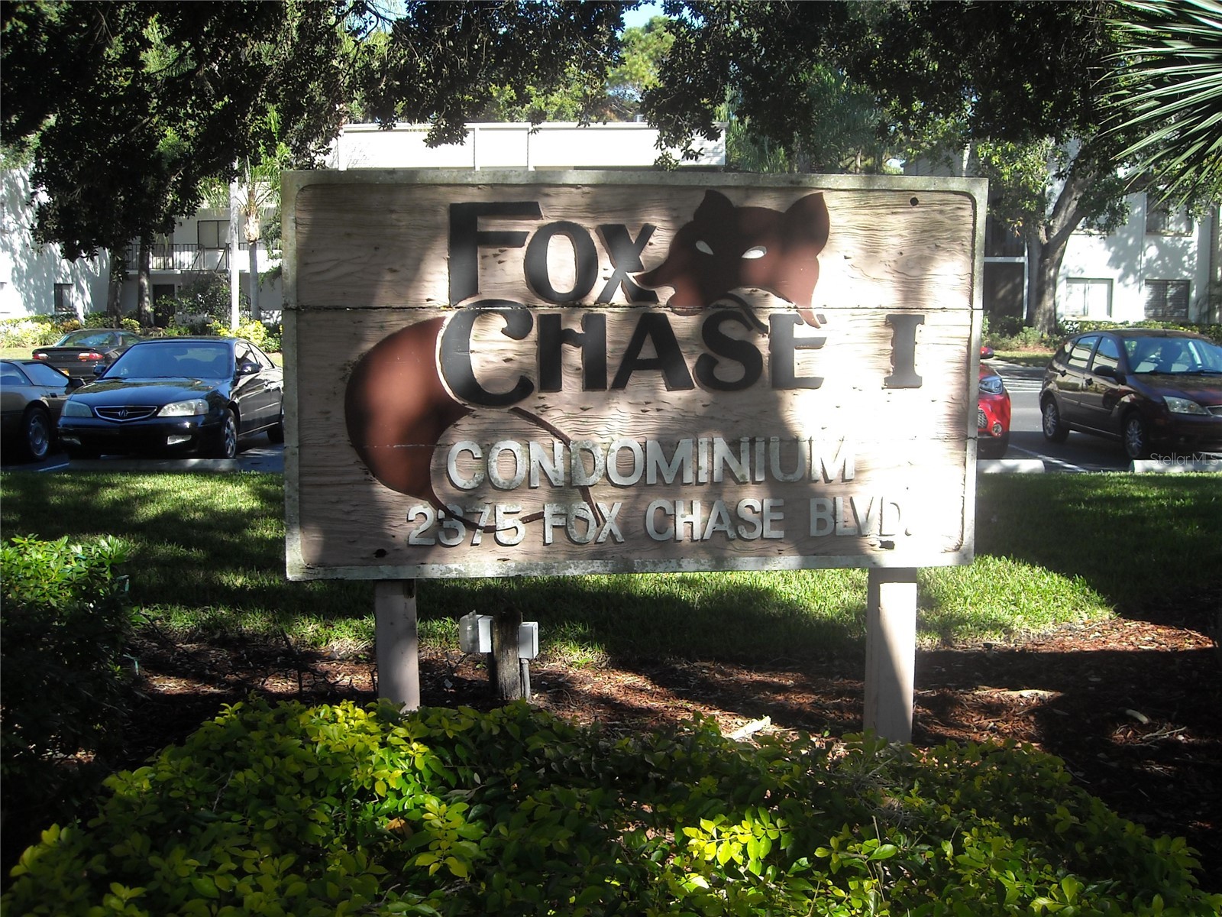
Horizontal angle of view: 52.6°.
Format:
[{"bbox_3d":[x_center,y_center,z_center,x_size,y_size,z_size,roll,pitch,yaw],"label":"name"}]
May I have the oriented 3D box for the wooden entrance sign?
[{"bbox_3d":[0.101,0.050,4.425,2.460,2.076,0.180,-1,6,-6],"label":"wooden entrance sign"}]

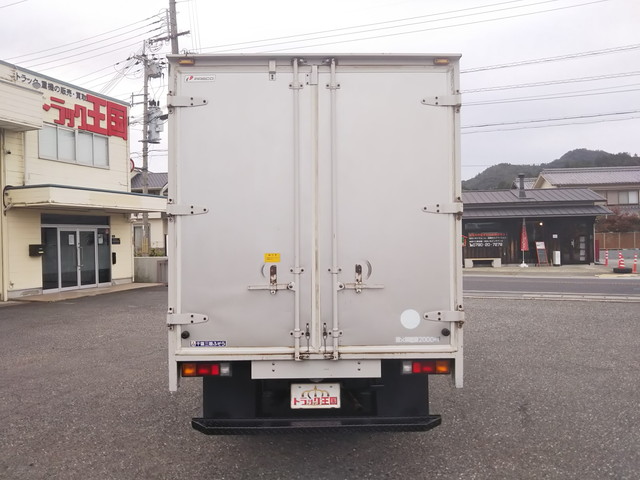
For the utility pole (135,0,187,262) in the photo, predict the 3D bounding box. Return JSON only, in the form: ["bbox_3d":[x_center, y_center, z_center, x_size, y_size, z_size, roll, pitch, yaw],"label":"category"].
[{"bbox_3d":[-7.523,-5.039,26.000,2.200,12.200,1.600,0,1,0],"label":"utility pole"}]

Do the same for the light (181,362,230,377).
[{"bbox_3d":[-0.743,0.851,3.630,0.325,0.092,0.070,0,0,-1],"label":"light"}]

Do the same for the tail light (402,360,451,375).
[{"bbox_3d":[0.703,0.841,3.650,0.325,0.092,0.070,0,0,-1],"label":"tail light"}]

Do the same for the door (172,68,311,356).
[{"bbox_3d":[-0.501,-0.212,3.560,0.935,1.880,0.080,0,0,-1],"label":"door"}]

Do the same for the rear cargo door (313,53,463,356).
[{"bbox_3d":[0.445,-0.219,3.580,0.935,1.880,0.080,0,0,-1],"label":"rear cargo door"}]

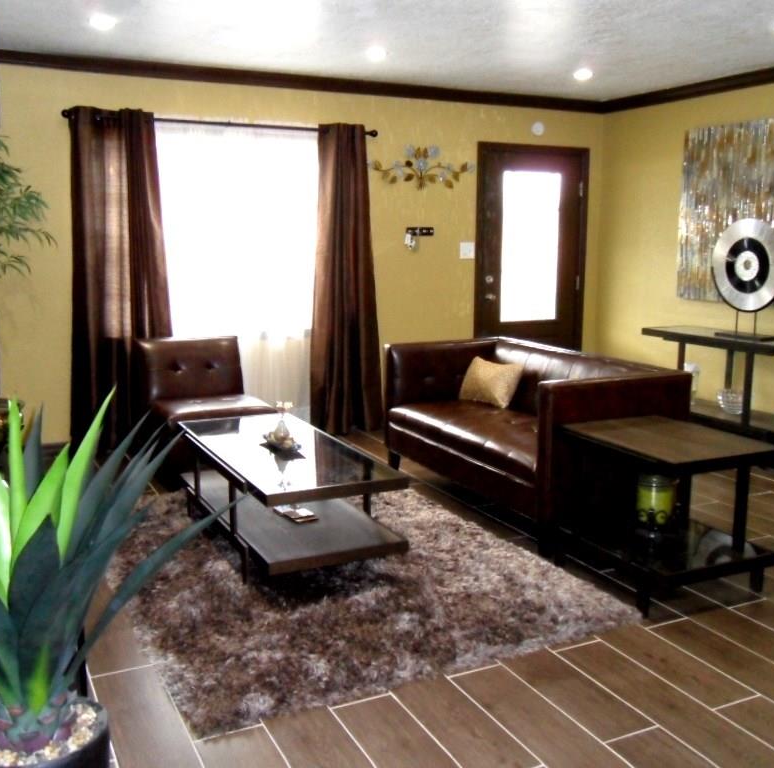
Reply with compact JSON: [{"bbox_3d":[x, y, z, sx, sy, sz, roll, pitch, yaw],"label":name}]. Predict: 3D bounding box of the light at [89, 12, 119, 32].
[{"bbox_3d":[-1.415,-1.803,4.142,0.160,0.030,0.160,-5,11,-26],"label":"light"}]

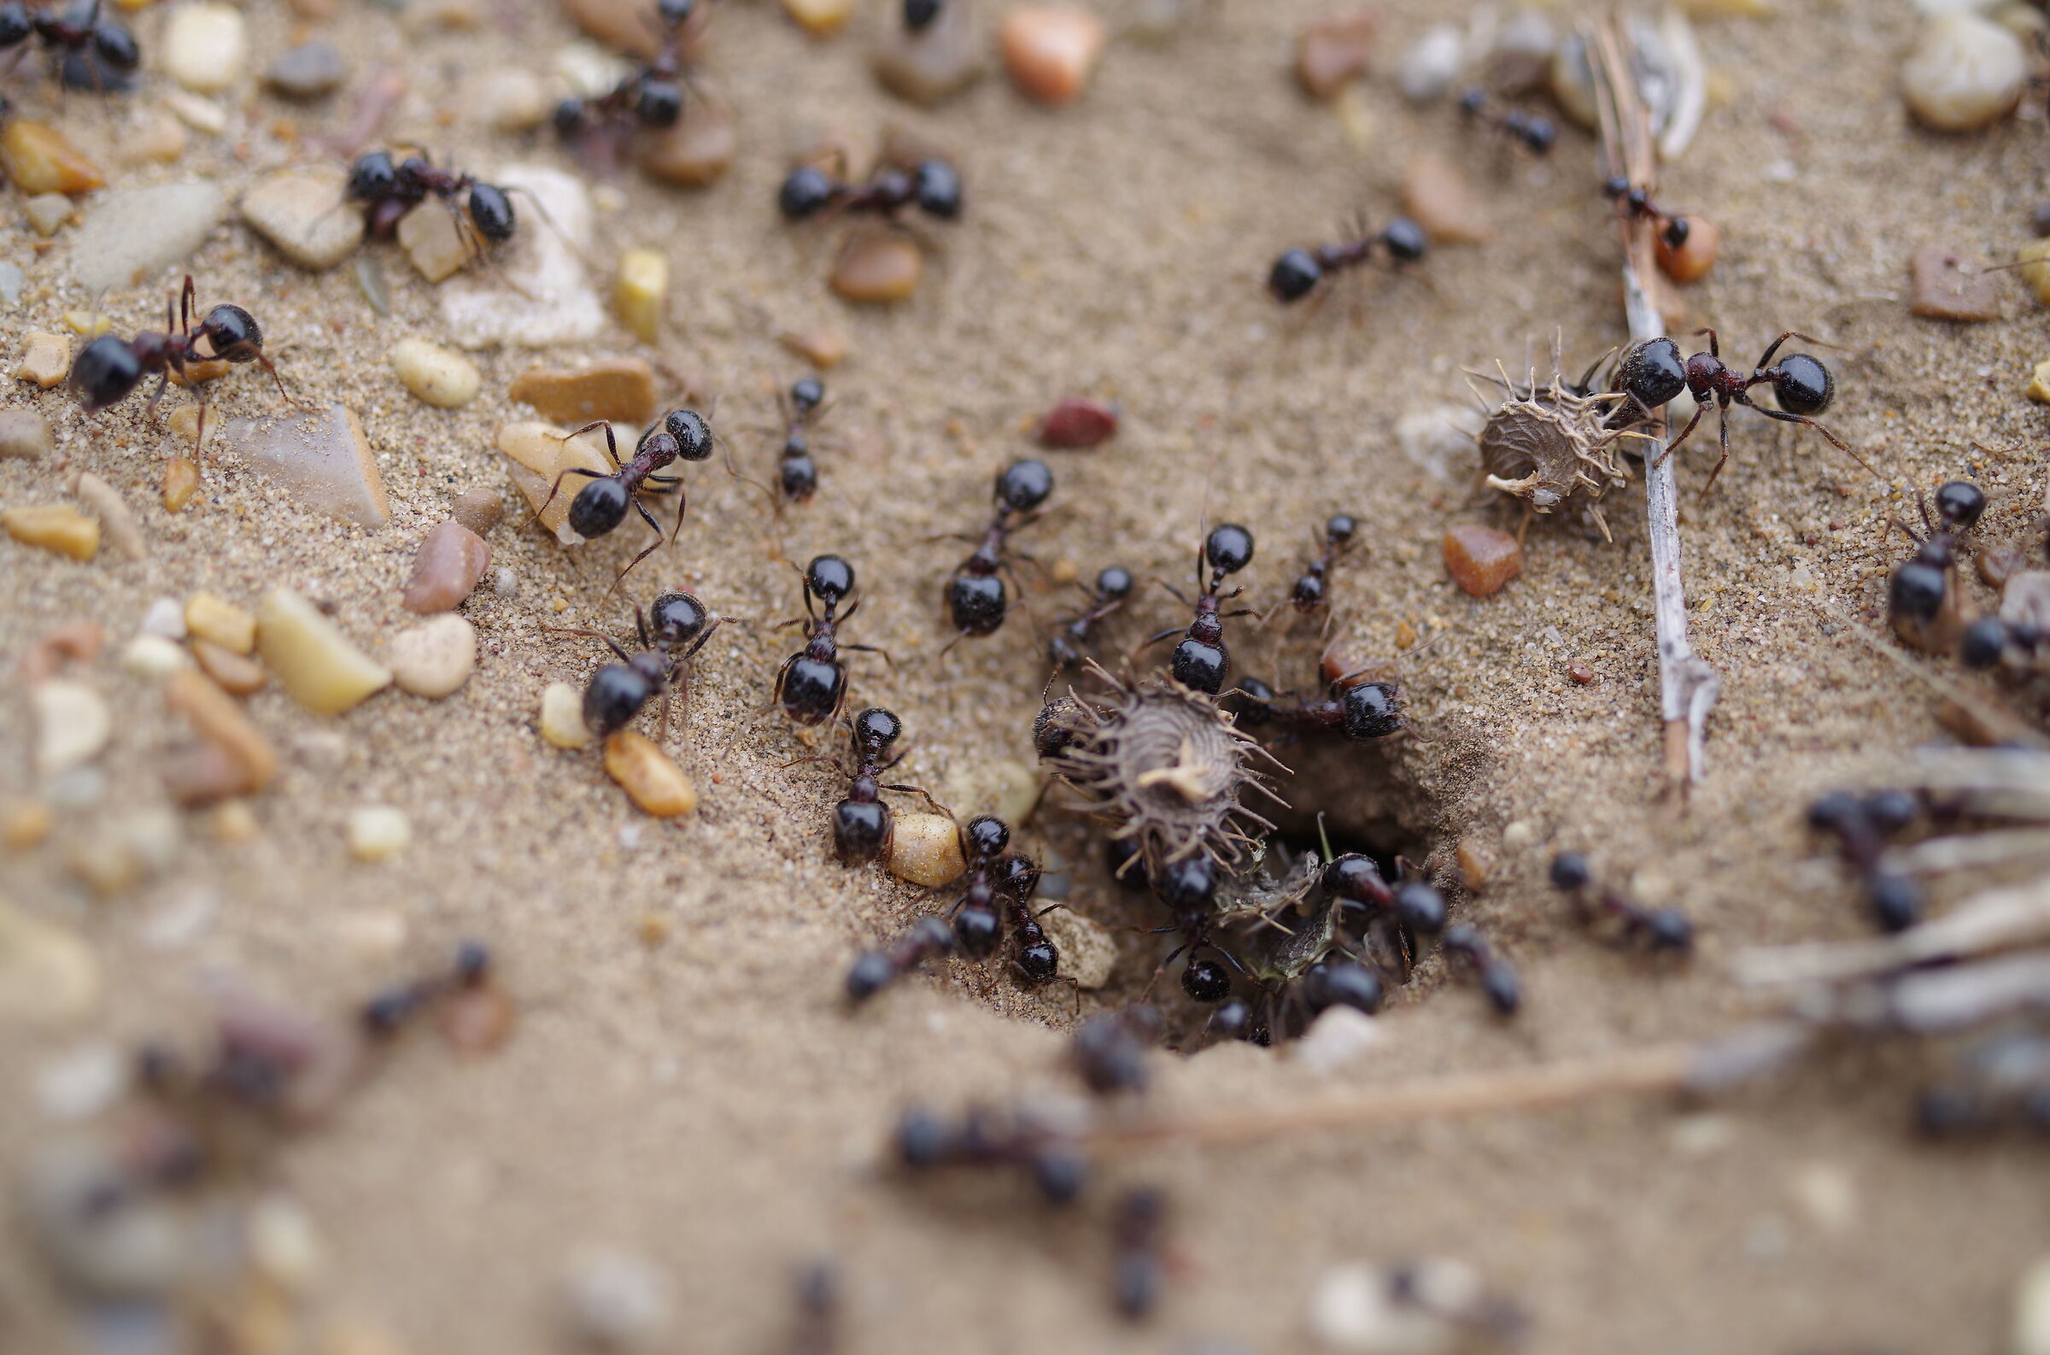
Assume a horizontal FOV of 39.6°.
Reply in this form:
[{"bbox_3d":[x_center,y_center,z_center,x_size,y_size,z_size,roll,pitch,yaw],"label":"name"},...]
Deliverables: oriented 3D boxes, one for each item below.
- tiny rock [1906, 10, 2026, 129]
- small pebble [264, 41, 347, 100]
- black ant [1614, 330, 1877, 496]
[{"bbox_3d":[0.050,-0.032,0.151,0.006,0.005,0.006,0,48,0],"label":"tiny rock"},{"bbox_3d":[-0.037,-0.032,0.148,0.004,0.003,0.003,0,43,0],"label":"small pebble"},{"bbox_3d":[0.030,-0.011,0.119,0.011,0.004,0.007,3,47,3],"label":"black ant"}]

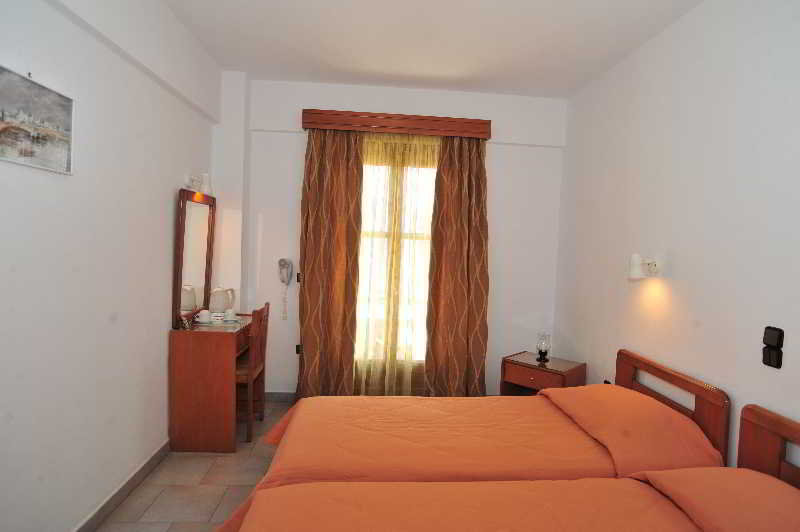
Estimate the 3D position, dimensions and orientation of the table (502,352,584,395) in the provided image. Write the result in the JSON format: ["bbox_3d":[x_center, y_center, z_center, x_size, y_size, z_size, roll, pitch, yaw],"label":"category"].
[{"bbox_3d":[1.027,0.963,3.203,0.459,0.556,0.356,6,5,43],"label":"table"}]

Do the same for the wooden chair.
[{"bbox_3d":[-1.187,0.719,3.115,0.425,0.878,0.386,2,3,-3],"label":"wooden chair"}]

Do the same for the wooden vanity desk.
[{"bbox_3d":[-1.243,0.772,3.061,0.398,0.774,0.584,2,3,-3],"label":"wooden vanity desk"}]

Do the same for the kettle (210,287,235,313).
[{"bbox_3d":[-1.282,0.246,3.200,0.174,0.206,0.128,1,4,-13],"label":"kettle"}]

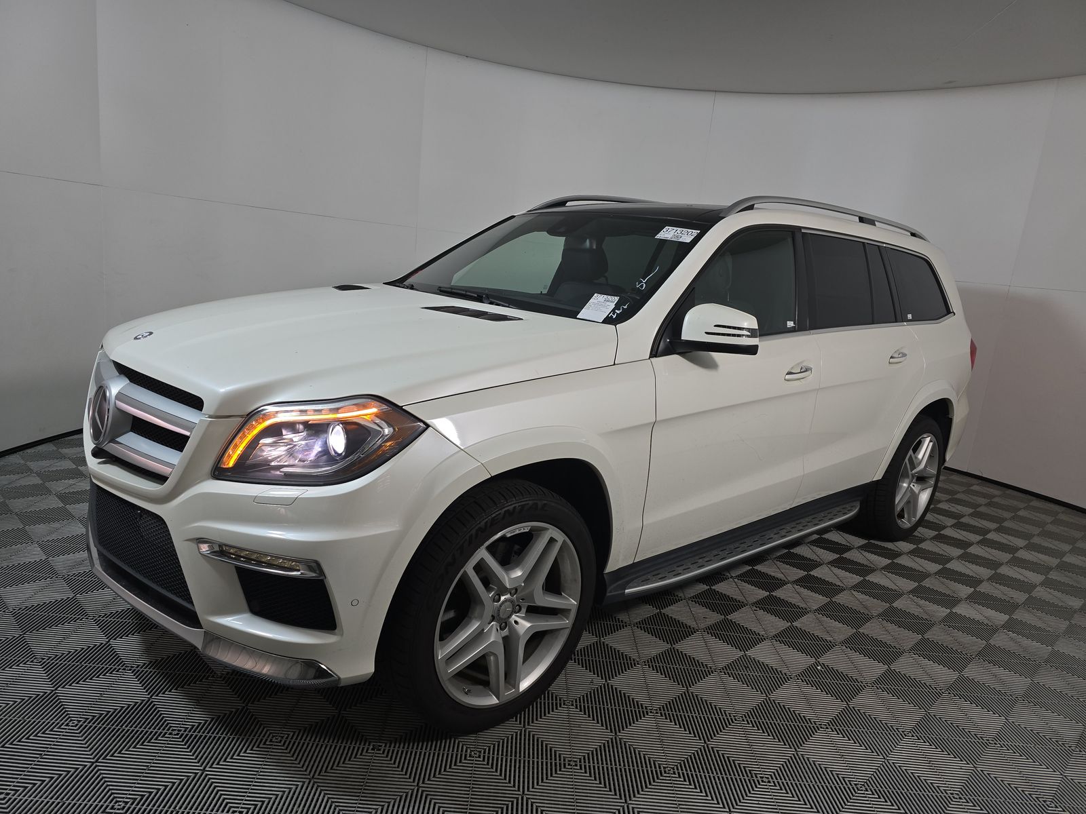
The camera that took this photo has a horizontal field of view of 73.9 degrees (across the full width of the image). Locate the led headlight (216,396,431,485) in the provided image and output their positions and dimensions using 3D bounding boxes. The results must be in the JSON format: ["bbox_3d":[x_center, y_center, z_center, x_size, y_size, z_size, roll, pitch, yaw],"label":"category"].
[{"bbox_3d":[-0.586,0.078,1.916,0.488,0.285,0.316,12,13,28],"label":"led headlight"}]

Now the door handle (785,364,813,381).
[{"bbox_3d":[1.063,-0.139,3.006,0.215,0.052,0.058,-5,16,-43],"label":"door handle"}]

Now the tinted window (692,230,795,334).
[{"bbox_3d":[0.810,-0.496,2.857,0.840,0.495,0.060,-5,-4,-43],"label":"tinted window"}]

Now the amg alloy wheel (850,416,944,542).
[{"bbox_3d":[2.083,0.399,4.297,0.768,0.765,0.295,-5,16,-43],"label":"amg alloy wheel"}]

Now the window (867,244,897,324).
[{"bbox_3d":[1.714,-0.628,3.691,0.290,0.400,0.045,-5,-4,-43],"label":"window"}]

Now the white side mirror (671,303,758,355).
[{"bbox_3d":[0.583,-0.275,2.510,0.180,0.180,0.250,-5,16,-43],"label":"white side mirror"}]

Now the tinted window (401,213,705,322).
[{"bbox_3d":[-0.049,-0.659,3.127,0.900,0.120,1.520,-39,36,-29],"label":"tinted window"}]

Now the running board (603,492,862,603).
[{"bbox_3d":[0.943,0.557,3.160,2.080,0.110,0.180,-5,16,-43],"label":"running board"}]

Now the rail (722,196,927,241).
[{"bbox_3d":[1.561,-0.943,3.718,2.240,0.150,0.075,-7,17,-42],"label":"rail"}]

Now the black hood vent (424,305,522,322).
[{"bbox_3d":[-0.239,-0.315,2.449,0.335,0.020,0.120,10,17,27],"label":"black hood vent"}]

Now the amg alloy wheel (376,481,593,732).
[{"bbox_3d":[-0.181,0.580,2.224,0.768,0.765,0.295,-5,16,-44],"label":"amg alloy wheel"}]

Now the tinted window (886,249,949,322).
[{"bbox_3d":[2.126,-0.674,4.089,0.750,0.395,0.060,-5,-4,-43],"label":"tinted window"}]

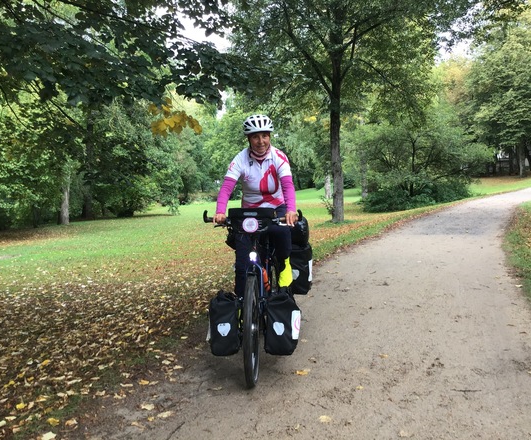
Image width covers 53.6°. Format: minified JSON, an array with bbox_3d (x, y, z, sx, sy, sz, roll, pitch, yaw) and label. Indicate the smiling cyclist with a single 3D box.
[{"bbox_3d":[-0.015,0.060,3.821,0.580,1.640,0.760,1,5,8],"label":"smiling cyclist"}]

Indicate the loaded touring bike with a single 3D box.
[{"bbox_3d":[-0.006,0.464,3.788,0.670,1.110,1.820,1,5,10],"label":"loaded touring bike"}]

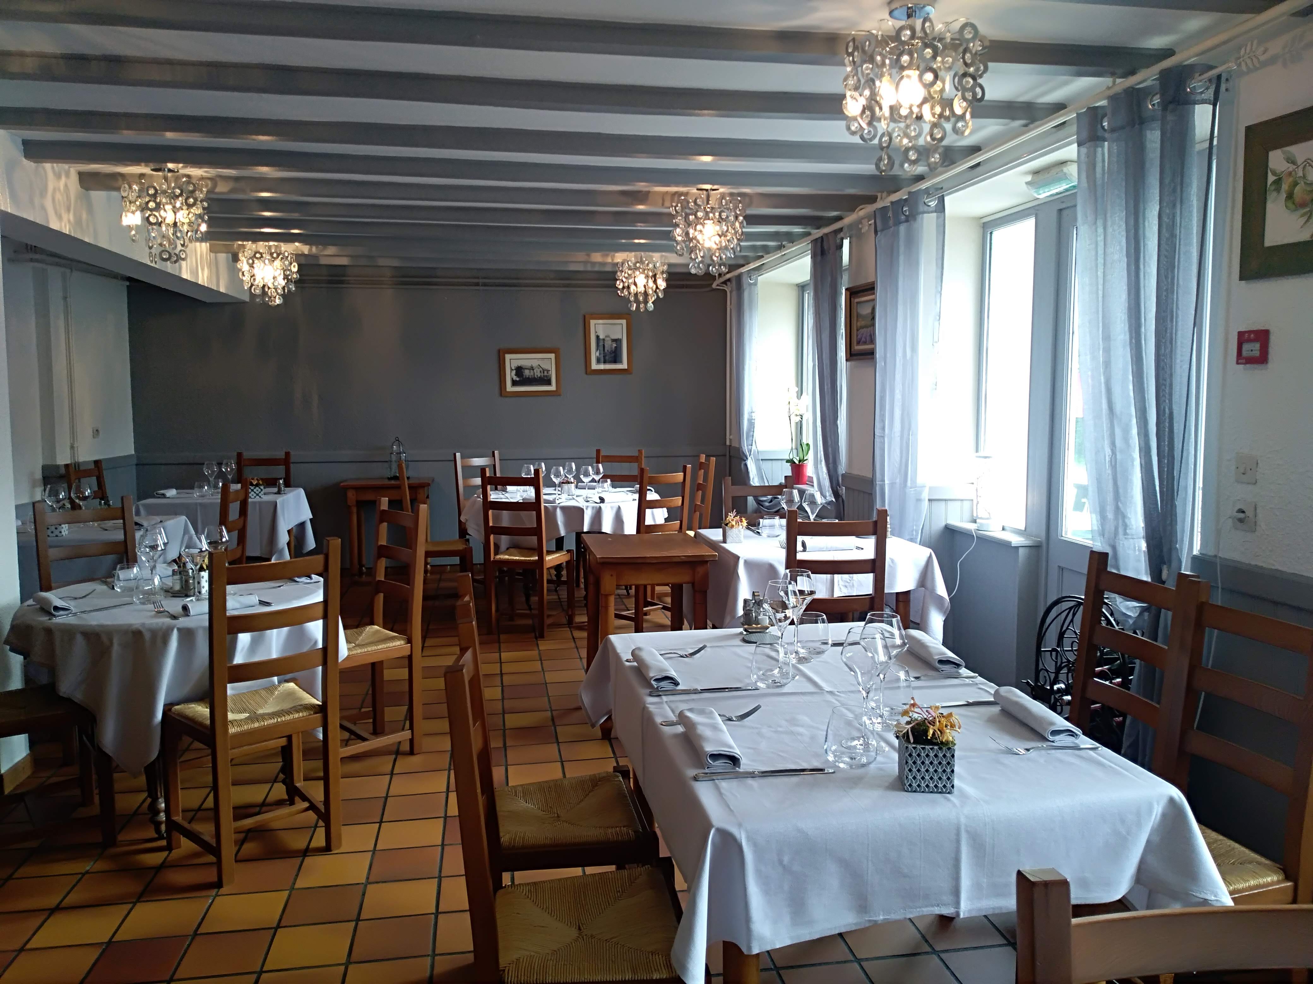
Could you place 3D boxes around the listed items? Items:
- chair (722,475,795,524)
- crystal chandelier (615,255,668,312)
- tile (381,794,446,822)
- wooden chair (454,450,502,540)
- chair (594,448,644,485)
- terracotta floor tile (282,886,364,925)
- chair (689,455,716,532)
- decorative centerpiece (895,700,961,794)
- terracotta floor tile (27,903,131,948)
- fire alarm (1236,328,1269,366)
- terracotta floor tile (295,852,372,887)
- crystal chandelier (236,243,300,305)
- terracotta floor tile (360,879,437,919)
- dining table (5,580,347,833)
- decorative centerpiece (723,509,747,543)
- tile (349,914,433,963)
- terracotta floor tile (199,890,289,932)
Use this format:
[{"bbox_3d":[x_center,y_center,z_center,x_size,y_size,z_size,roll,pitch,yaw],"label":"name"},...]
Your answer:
[{"bbox_3d":[0.561,0.434,4.855,0.440,0.980,0.470,-2,7,-14],"label":"chair"},{"bbox_3d":[-0.109,-1.474,6.904,0.375,0.420,0.375,-1,6,-10],"label":"crystal chandelier"},{"bbox_3d":[-0.830,1.095,3.416,0.200,0.010,0.200,-1,6,-10],"label":"tile"},{"bbox_3d":[-1.151,0.212,7.002,0.420,0.972,0.419,-6,8,-45],"label":"wooden chair"},{"bbox_3d":[-0.324,0.188,7.213,0.420,0.972,0.419,2,6,16],"label":"chair"},{"bbox_3d":[-0.935,1.168,2.774,0.200,0.012,0.200,-1,6,-10],"label":"terracotta floor tile"},{"bbox_3d":[0.159,0.247,6.951,0.450,0.985,0.440,-1,6,-10],"label":"chair"},{"bbox_3d":[0.460,0.429,1.686,0.103,0.142,0.098,0,6,4],"label":"decorative centerpiece"},{"bbox_3d":[-1.556,1.181,2.669,0.200,0.012,0.200,-1,6,-10],"label":"terracotta floor tile"},{"bbox_3d":[1.561,-0.378,2.582,0.030,0.090,0.092,-1,6,-10],"label":"fire alarm"},{"bbox_3d":[-0.953,1.122,2.925,0.200,0.010,0.200,-1,6,-10],"label":"terracotta floor tile"},{"bbox_3d":[-2.456,-1.392,6.231,0.370,0.420,0.370,-1,6,-10],"label":"crystal chandelier"},{"bbox_3d":[-0.728,1.163,2.809,0.200,0.012,0.200,-1,6,-10],"label":"terracotta floor tile"},{"bbox_3d":[-1.600,0.717,3.366,1.060,0.760,1.060,-1,6,-10],"label":"dining table"},{"bbox_3d":[0.368,0.148,4.593,0.110,0.150,0.110,-1,6,-10],"label":"decorative centerpiece"},{"bbox_3d":[-0.693,1.185,2.608,0.200,0.012,0.200,-1,6,-10],"label":"tile"},{"bbox_3d":[-1.122,1.147,2.687,0.200,0.010,0.200,-1,6,-10],"label":"terracotta floor tile"}]

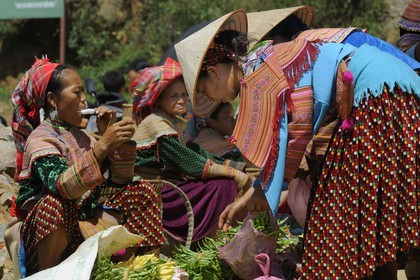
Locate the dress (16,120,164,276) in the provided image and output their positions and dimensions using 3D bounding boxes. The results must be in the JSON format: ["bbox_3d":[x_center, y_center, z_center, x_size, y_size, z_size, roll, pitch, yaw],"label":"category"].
[{"bbox_3d":[-0.428,0.217,7.100,0.500,0.560,0.470,2,4,27],"label":"dress"}]

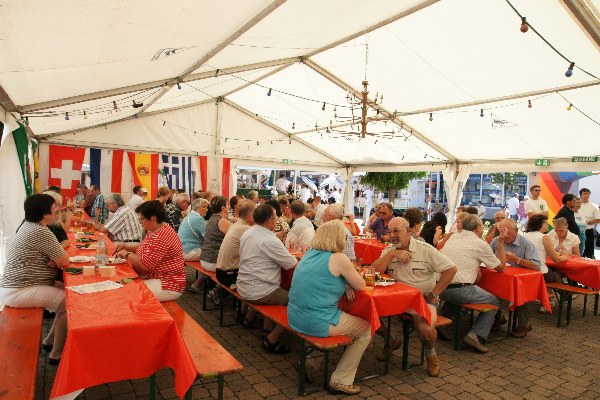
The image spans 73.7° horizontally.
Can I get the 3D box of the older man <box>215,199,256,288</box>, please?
[{"bbox_3d":[-0.585,0.721,4.614,0.750,1.380,0.520,2,2,-32],"label":"older man"}]

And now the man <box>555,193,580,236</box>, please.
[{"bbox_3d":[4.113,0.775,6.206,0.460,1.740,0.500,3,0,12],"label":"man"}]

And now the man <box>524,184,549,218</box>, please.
[{"bbox_3d":[4.362,0.662,7.491,0.520,1.810,0.320,3,2,6],"label":"man"}]

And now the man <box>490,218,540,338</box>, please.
[{"bbox_3d":[2.373,0.856,4.547,0.780,1.277,0.585,1,2,-31],"label":"man"}]

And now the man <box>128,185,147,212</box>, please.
[{"bbox_3d":[-3.766,0.398,9.610,0.653,1.423,0.487,1,2,-31],"label":"man"}]

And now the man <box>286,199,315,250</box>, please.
[{"bbox_3d":[-0.011,0.696,7.341,0.750,1.320,0.500,2,2,-32],"label":"man"}]

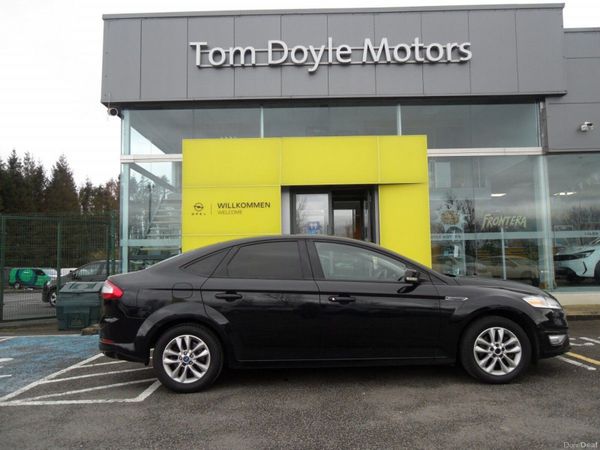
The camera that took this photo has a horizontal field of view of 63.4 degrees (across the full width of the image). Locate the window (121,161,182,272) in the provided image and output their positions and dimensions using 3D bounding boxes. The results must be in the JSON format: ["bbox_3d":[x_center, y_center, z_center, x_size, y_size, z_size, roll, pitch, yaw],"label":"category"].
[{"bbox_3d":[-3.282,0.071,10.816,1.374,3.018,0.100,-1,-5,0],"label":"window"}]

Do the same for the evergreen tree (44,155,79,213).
[{"bbox_3d":[-23.759,-0.451,48.448,4.600,13.395,4.600,-1,-5,0],"label":"evergreen tree"}]

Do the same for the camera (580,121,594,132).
[{"bbox_3d":[6.195,-2.112,10.458,0.170,0.180,0.250,0,-5,-17],"label":"camera"}]

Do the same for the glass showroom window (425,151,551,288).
[{"bbox_3d":[4.175,-0.062,10.754,2.693,3.023,0.100,-1,-5,0],"label":"glass showroom window"}]

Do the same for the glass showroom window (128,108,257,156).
[{"bbox_3d":[-2.392,-2.115,10.994,3.087,1.098,0.100,-1,-5,0],"label":"glass showroom window"}]

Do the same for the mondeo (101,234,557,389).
[{"bbox_3d":[0.328,0.831,5.357,4.784,1.490,1.930,-1,-5,-2],"label":"mondeo"}]

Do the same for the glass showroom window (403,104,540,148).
[{"bbox_3d":[3.865,-2.229,10.942,3.100,1.070,0.100,-1,-5,0],"label":"glass showroom window"}]

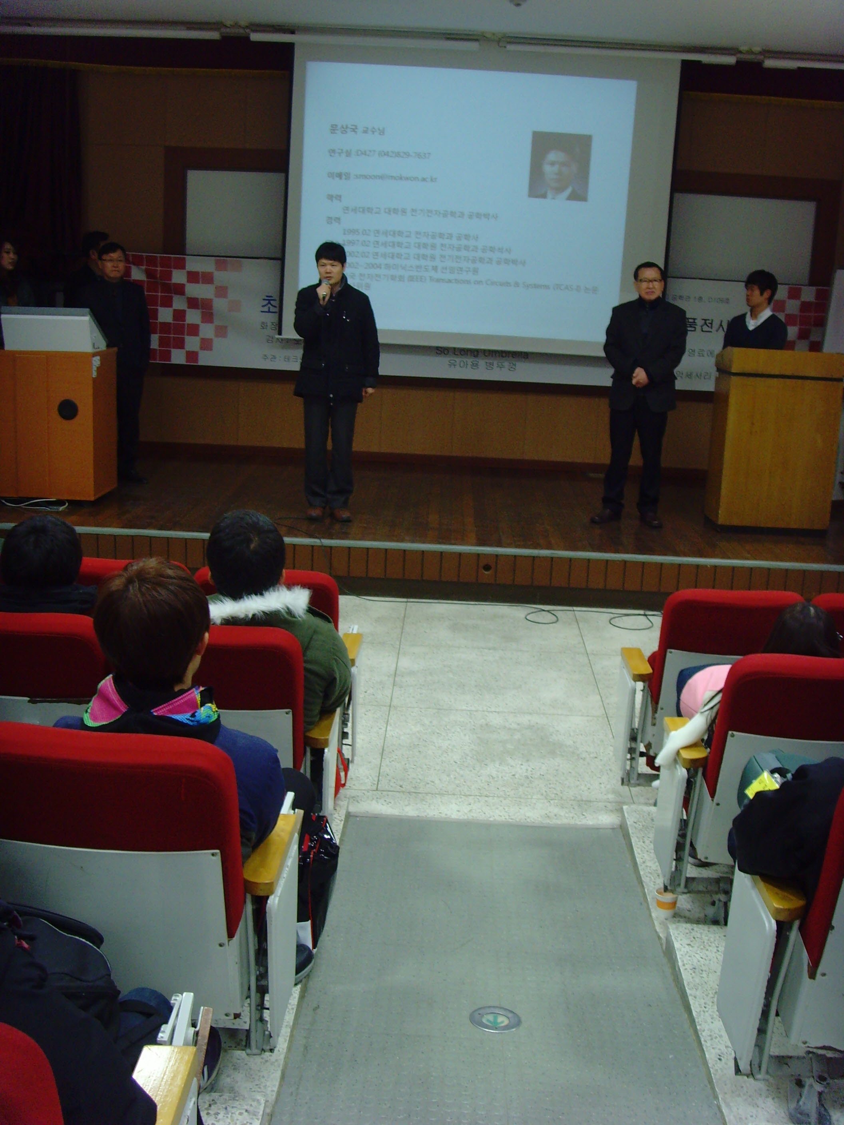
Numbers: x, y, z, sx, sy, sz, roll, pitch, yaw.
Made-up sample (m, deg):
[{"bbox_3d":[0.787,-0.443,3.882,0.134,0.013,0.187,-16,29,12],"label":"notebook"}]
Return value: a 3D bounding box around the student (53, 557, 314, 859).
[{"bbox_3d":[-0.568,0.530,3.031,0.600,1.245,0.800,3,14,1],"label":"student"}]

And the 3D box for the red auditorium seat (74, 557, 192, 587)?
[{"bbox_3d":[-1.121,0.351,5.032,0.580,0.900,0.610,4,13,6],"label":"red auditorium seat"}]

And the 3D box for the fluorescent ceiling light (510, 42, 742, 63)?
[{"bbox_3d":[1.059,-2.741,6.803,1.250,0.080,0.100,3,13,1],"label":"fluorescent ceiling light"}]

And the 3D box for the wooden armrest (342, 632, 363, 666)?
[{"bbox_3d":[-0.293,0.356,5.123,0.080,0.037,0.370,3,14,1],"label":"wooden armrest"}]

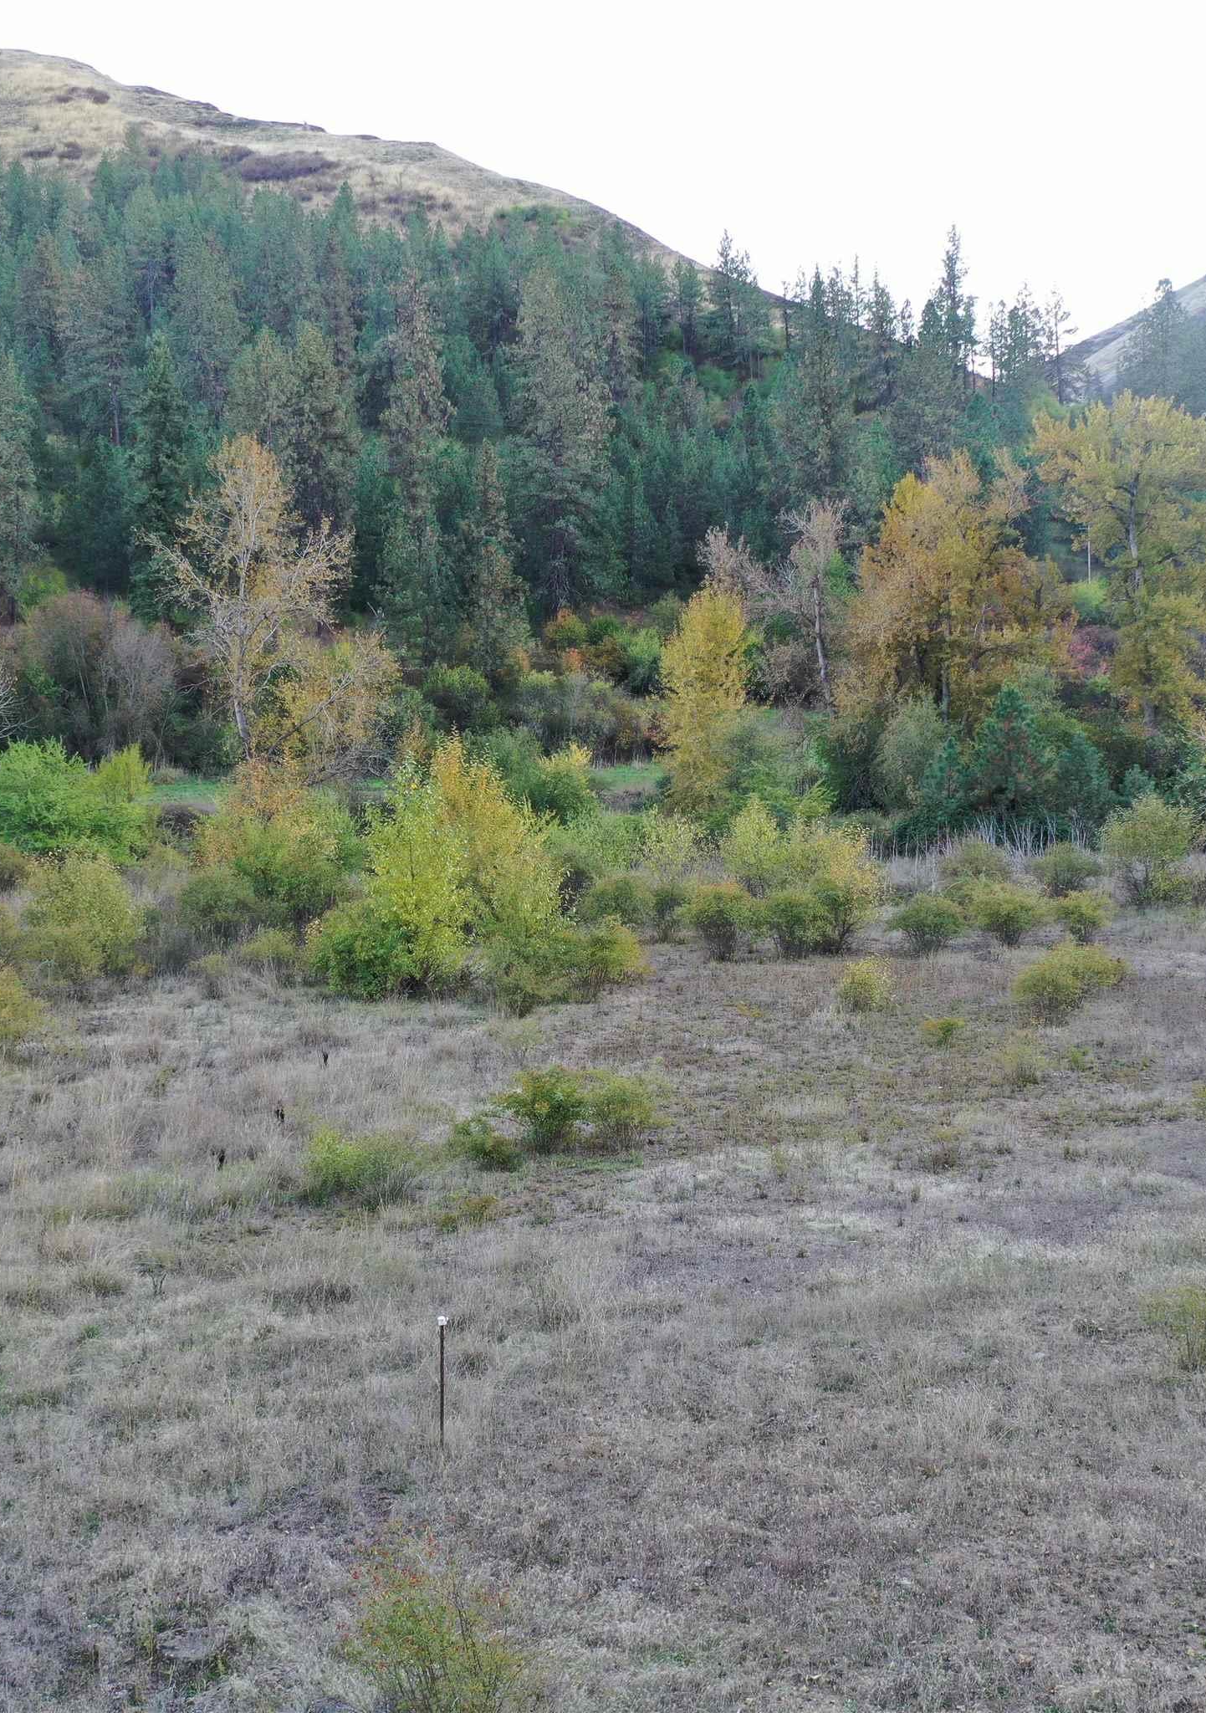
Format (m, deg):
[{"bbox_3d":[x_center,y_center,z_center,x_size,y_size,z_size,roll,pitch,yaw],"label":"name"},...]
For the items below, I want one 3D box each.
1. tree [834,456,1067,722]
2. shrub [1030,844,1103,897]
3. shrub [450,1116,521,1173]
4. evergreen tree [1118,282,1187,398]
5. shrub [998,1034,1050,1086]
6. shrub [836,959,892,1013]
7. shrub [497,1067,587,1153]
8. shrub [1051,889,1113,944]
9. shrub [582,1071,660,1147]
[{"bbox_3d":[18.287,-13.678,104.025,12.020,14.410,11.660,0,8,0],"label":"tree"},{"bbox_3d":[16.046,0.486,69.151,2.570,1.750,2.310,0,7,0],"label":"shrub"},{"bbox_3d":[-1.851,4.526,31.500,1.140,0.890,1.030,0,5,0],"label":"shrub"},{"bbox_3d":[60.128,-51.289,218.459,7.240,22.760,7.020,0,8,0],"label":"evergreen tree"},{"bbox_3d":[7.910,3.814,37.400,0.957,1.004,0.910,0,5,0],"label":"shrub"},{"bbox_3d":[6.074,3.013,46.500,1.350,1.260,1.290,0,5,0],"label":"shrub"},{"bbox_3d":[-0.983,4.143,32.600,1.444,1.394,1.372,0,5,0],"label":"shrub"},{"bbox_3d":[14.157,1.748,58.967,1.840,1.550,1.650,0,7,0],"label":"shrub"},{"bbox_3d":[0.298,4.211,33.000,1.290,1.330,1.230,0,5,0],"label":"shrub"}]

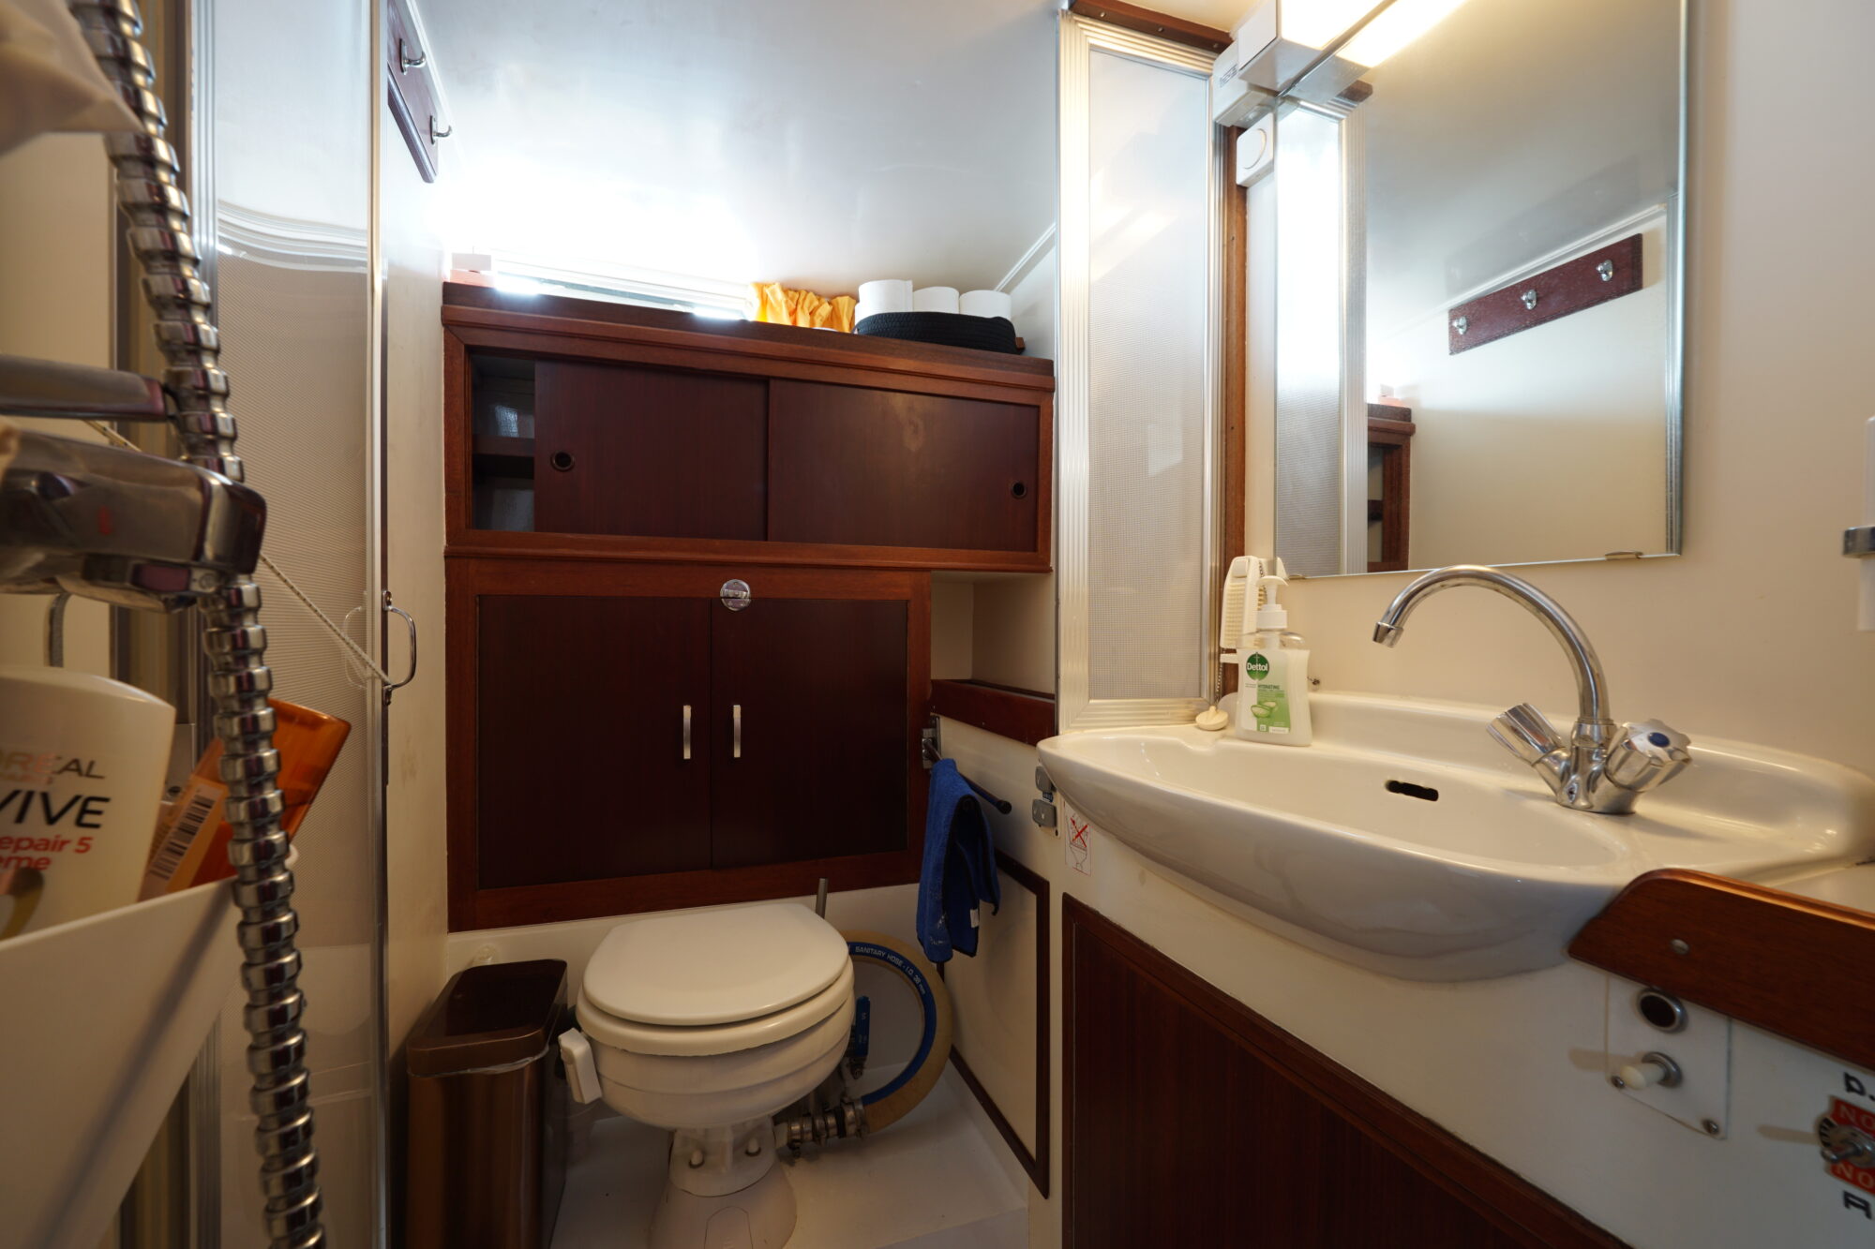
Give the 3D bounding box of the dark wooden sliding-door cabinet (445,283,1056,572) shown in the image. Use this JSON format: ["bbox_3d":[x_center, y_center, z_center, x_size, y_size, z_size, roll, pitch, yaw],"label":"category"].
[{"bbox_3d":[-0.320,-0.325,1.554,1.081,0.434,0.300,0,1,-19],"label":"dark wooden sliding-door cabinet"}]

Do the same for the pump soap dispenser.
[{"bbox_3d":[0.382,0.035,0.886,0.072,0.186,0.043,1,1,42],"label":"pump soap dispenser"}]

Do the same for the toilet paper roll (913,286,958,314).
[{"bbox_3d":[-0.005,-0.641,1.655,0.110,0.100,0.110,0,1,-19],"label":"toilet paper roll"}]

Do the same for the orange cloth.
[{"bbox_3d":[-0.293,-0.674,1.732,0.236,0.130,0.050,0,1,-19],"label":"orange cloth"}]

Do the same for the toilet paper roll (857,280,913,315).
[{"bbox_3d":[-0.107,-0.640,1.621,0.110,0.100,0.110,0,1,-19],"label":"toilet paper roll"}]

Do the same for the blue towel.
[{"bbox_3d":[0.033,0.335,1.130,0.075,0.245,0.190,0,1,-13],"label":"blue towel"}]

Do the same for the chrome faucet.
[{"bbox_3d":[0.466,0.046,0.648,0.062,0.178,0.245,0,1,-19],"label":"chrome faucet"}]

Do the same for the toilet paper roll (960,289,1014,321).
[{"bbox_3d":[0.106,-0.651,1.692,0.110,0.100,0.110,0,1,-19],"label":"toilet paper roll"}]

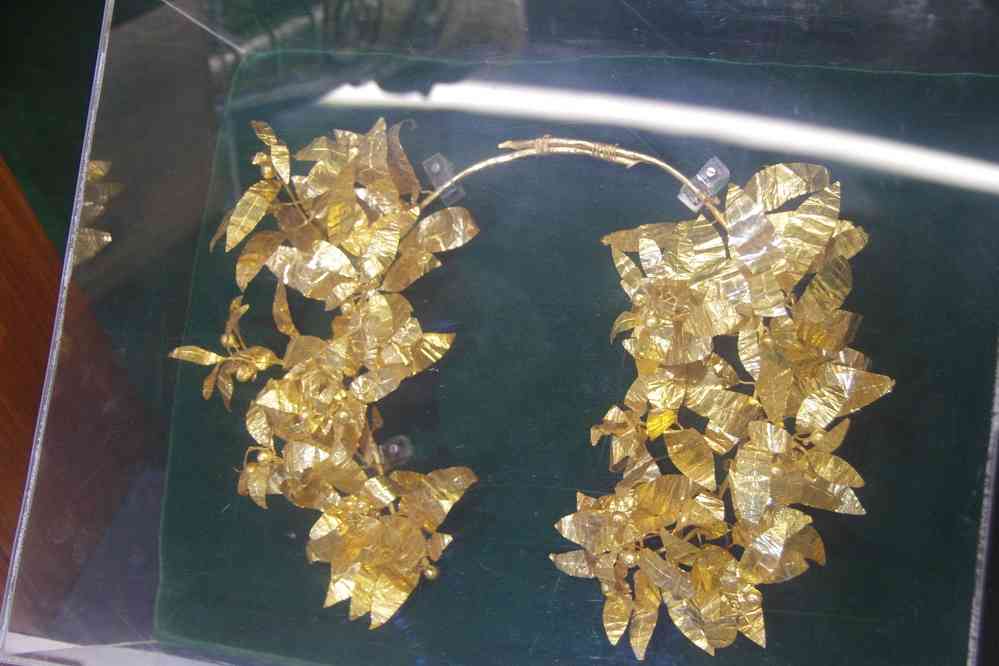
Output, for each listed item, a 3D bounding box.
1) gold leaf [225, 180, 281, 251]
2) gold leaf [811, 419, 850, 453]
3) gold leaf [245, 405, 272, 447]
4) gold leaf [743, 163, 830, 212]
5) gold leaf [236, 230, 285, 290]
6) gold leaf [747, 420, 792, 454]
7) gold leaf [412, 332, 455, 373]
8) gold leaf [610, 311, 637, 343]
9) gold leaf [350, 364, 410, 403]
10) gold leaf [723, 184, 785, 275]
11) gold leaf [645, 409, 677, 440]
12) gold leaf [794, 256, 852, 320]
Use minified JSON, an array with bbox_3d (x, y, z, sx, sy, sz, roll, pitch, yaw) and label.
[{"bbox_3d":[-0.122,-0.058,0.796,0.015,0.008,0.045,39,92,6],"label":"gold leaf"},{"bbox_3d":[0.147,0.046,0.717,0.022,0.006,0.012,-39,75,7],"label":"gold leaf"},{"bbox_3d":[-0.120,0.046,0.799,0.013,0.006,0.021,-14,81,7],"label":"gold leaf"},{"bbox_3d":[0.133,-0.067,0.740,0.040,0.009,0.021,-20,81,12],"label":"gold leaf"},{"bbox_3d":[-0.117,-0.035,0.796,0.018,0.010,0.036,38,91,6],"label":"gold leaf"},{"bbox_3d":[0.115,0.045,0.687,0.019,0.010,0.014,-1,84,14],"label":"gold leaf"},{"bbox_3d":[-0.031,0.007,0.730,0.027,0.006,0.015,-29,79,13],"label":"gold leaf"},{"bbox_3d":[0.058,-0.004,0.753,0.018,0.006,0.008,-45,77,5],"label":"gold leaf"},{"bbox_3d":[-0.054,0.021,0.736,0.032,0.006,0.014,-20,80,16],"label":"gold leaf"},{"bbox_3d":[0.119,-0.048,0.741,0.023,0.008,0.046,-24,80,11],"label":"gold leaf"},{"bbox_3d":[0.074,0.042,0.740,0.013,0.006,0.018,41,93,15],"label":"gold leaf"},{"bbox_3d":[0.136,-0.019,0.675,0.016,0.006,0.033,39,95,17],"label":"gold leaf"}]

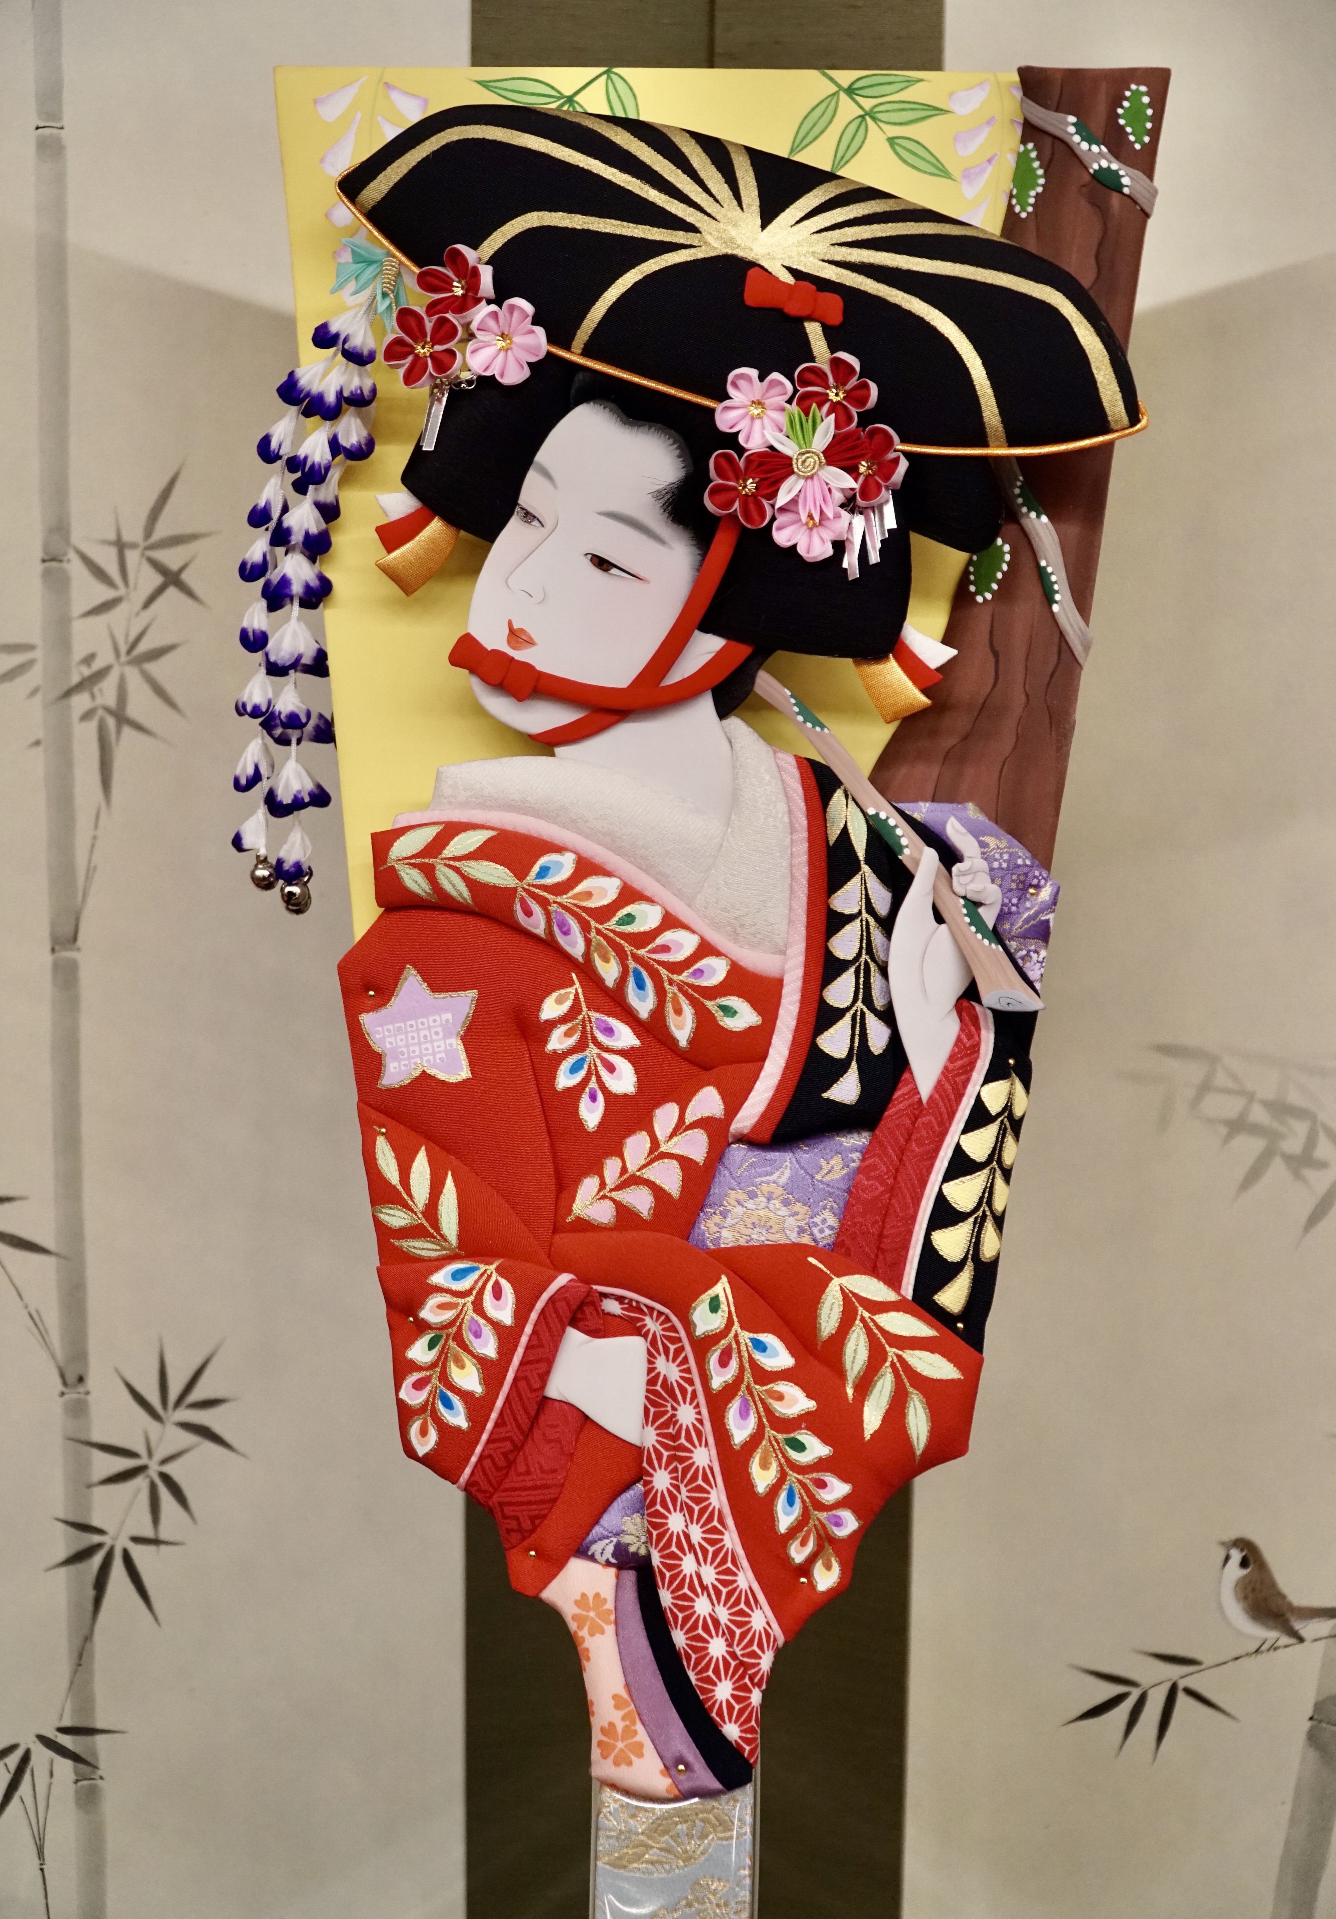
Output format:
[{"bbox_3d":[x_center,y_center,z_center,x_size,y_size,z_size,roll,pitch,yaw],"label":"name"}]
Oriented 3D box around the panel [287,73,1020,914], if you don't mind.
[{"bbox_3d":[-0.006,-0.135,1.058,0.222,0.257,0.018,1,2,2],"label":"panel"}]

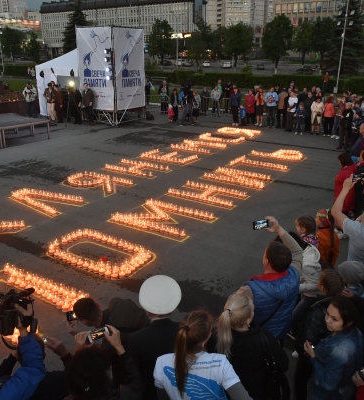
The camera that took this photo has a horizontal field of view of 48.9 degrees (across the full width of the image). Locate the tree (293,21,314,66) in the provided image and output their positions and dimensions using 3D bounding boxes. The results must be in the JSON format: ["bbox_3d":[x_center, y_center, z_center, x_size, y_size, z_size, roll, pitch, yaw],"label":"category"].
[{"bbox_3d":[27.422,-33.840,88.234,4.853,10.332,4.853,7,21,15],"label":"tree"}]

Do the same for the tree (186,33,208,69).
[{"bbox_3d":[2.814,-24.829,67.899,3.734,6.503,3.734,2,20,2],"label":"tree"}]

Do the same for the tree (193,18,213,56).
[{"bbox_3d":[6.666,-47.108,119.809,5.391,12.986,5.391,2,20,3],"label":"tree"}]

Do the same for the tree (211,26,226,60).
[{"bbox_3d":[13.274,-55.496,142.988,5.800,12.000,5.800,0,20,0],"label":"tree"}]

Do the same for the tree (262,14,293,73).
[{"bbox_3d":[15.749,-24.761,64.425,4.751,9.175,4.751,5,20,12],"label":"tree"}]

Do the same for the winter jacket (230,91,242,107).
[{"bbox_3d":[2.452,-4.593,18.265,0.511,0.659,0.300,5,20,11],"label":"winter jacket"}]

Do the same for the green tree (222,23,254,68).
[{"bbox_3d":[9.556,-25.482,67.621,4.987,8.141,4.987,4,20,7],"label":"green tree"}]

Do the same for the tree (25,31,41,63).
[{"bbox_3d":[-48.552,-49.022,128.341,5.200,9.892,5.200,0,20,0],"label":"tree"}]

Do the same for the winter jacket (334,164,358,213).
[{"bbox_3d":[2.603,-0.183,6.350,0.290,0.780,0.440,12,23,30],"label":"winter jacket"}]

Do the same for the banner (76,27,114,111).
[{"bbox_3d":[-3.948,-5.932,18.281,2.039,3.534,0.060,12,23,29],"label":"banner"}]

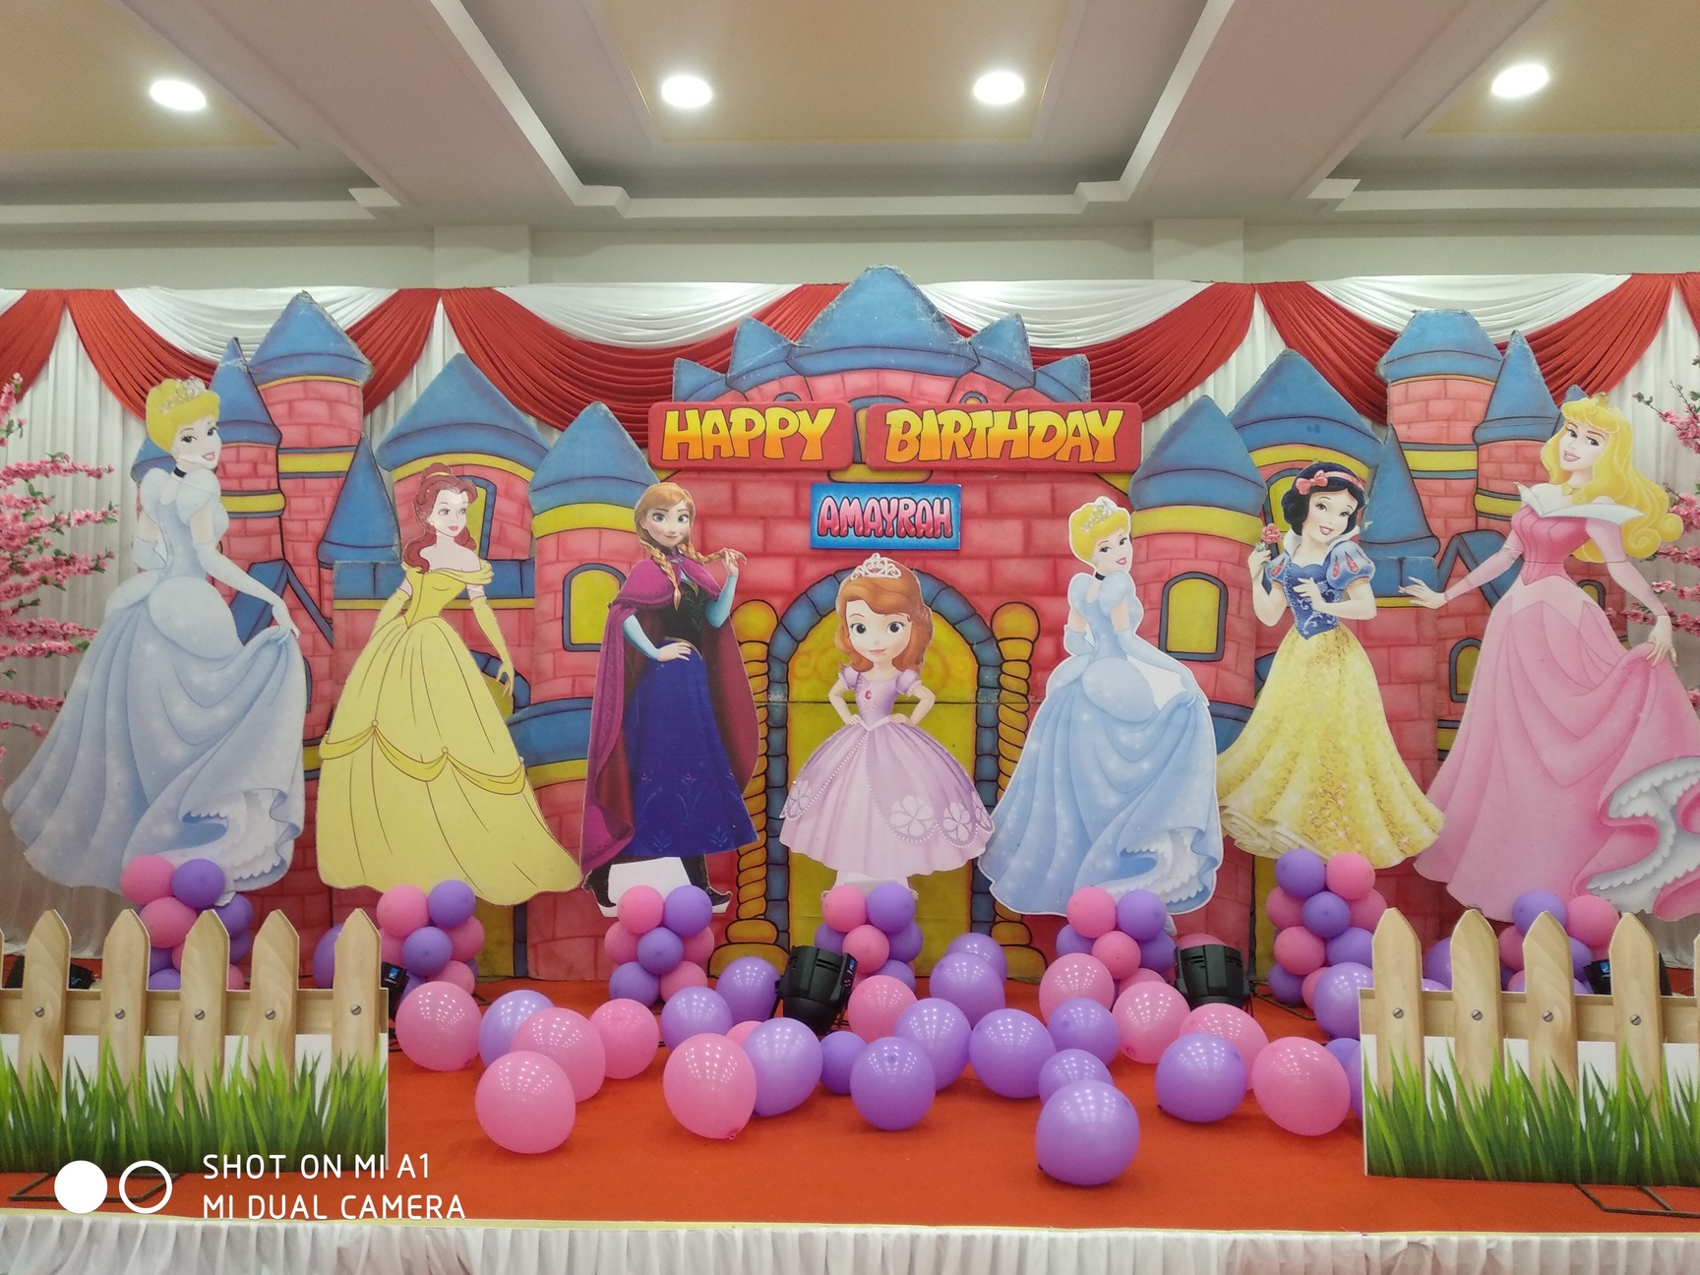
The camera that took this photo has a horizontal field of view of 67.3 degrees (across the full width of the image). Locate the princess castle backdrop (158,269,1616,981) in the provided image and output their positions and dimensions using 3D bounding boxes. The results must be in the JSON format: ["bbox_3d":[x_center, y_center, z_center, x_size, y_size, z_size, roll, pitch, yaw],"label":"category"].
[{"bbox_3d":[0.081,-0.046,4.838,5.542,2.676,0.200,0,0,2],"label":"princess castle backdrop"}]

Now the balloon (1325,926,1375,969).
[{"bbox_3d":[1.736,1.087,4.420,0.180,0.180,0.180,0,0,2],"label":"balloon"}]

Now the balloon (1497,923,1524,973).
[{"bbox_3d":[2.270,1.049,4.300,0.160,0.165,0.160,0,0,0],"label":"balloon"}]

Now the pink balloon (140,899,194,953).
[{"bbox_3d":[-2.170,0.912,4.059,0.170,0.165,0.168,0,-1,2],"label":"pink balloon"}]

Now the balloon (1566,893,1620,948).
[{"bbox_3d":[2.314,0.883,3.977,0.163,0.159,0.169,0,0,0],"label":"balloon"}]

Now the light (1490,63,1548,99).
[{"bbox_3d":[2.189,-1.816,4.172,0.168,0.035,0.168,0,0,0],"label":"light"}]

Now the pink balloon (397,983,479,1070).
[{"bbox_3d":[-1.148,1.083,3.560,0.225,0.234,0.229,0,-1,2],"label":"pink balloon"}]

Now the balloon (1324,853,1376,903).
[{"bbox_3d":[1.733,0.834,4.420,0.178,0.178,0.178,0,0,2],"label":"balloon"}]

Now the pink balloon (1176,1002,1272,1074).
[{"bbox_3d":[0.981,1.079,3.351,0.237,0.237,0.237,0,0,0],"label":"pink balloon"}]

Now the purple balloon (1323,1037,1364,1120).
[{"bbox_3d":[1.320,1.152,3.300,0.220,0.227,0.220,0,0,0],"label":"purple balloon"}]

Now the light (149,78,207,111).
[{"bbox_3d":[-2.338,-1.888,4.439,0.175,0.030,0.175,0,-1,2],"label":"light"}]

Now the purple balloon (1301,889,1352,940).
[{"bbox_3d":[1.544,0.900,4.140,0.145,0.154,0.149,0,-1,2],"label":"purple balloon"}]

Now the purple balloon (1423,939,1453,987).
[{"bbox_3d":[2.045,1.121,4.270,0.244,0.253,0.240,0,-1,0],"label":"purple balloon"}]

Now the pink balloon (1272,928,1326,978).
[{"bbox_3d":[1.440,1.012,4.095,0.168,0.160,0.172,0,0,0],"label":"pink balloon"}]

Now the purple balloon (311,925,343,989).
[{"bbox_3d":[-1.726,1.115,4.385,0.233,0.265,0.235,0,-1,0],"label":"purple balloon"}]

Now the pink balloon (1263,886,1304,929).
[{"bbox_3d":[1.523,0.947,4.450,0.162,0.167,0.162,0,0,0],"label":"pink balloon"}]

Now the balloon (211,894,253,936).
[{"bbox_3d":[-2.083,0.937,4.280,0.162,0.159,0.161,0,-1,2],"label":"balloon"}]

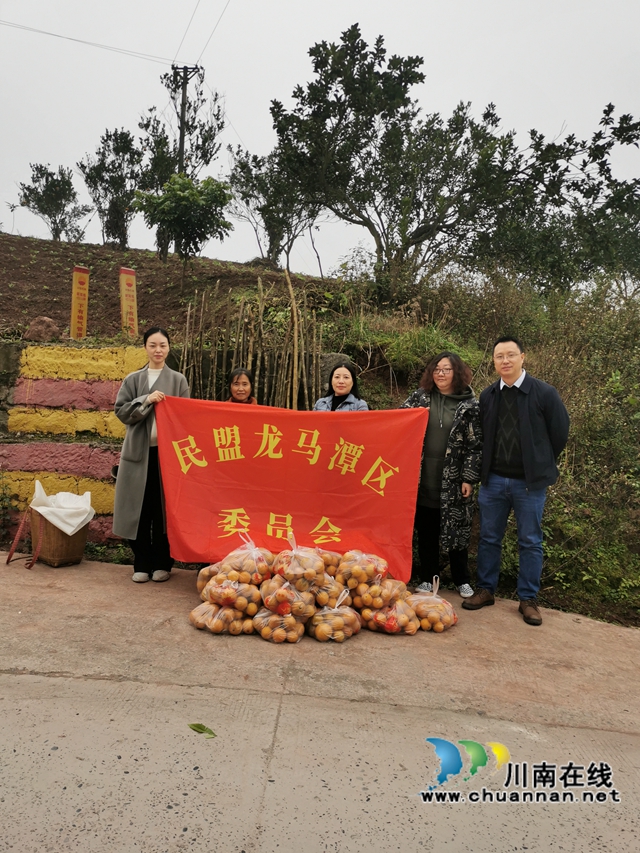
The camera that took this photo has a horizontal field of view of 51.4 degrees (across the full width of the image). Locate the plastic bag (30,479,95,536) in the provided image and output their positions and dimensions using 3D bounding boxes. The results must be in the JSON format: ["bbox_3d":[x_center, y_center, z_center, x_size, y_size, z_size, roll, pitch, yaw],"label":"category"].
[{"bbox_3d":[-1.811,0.577,4.680,0.400,0.370,0.350,1,1,-11],"label":"plastic bag"}]

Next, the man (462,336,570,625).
[{"bbox_3d":[1.241,0.308,4.180,0.560,1.720,0.400,1,1,20],"label":"man"}]

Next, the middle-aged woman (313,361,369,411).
[{"bbox_3d":[0.138,0.349,4.470,0.460,1.540,0.330,1,1,0],"label":"middle-aged woman"}]

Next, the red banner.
[{"bbox_3d":[-0.174,0.400,4.220,1.700,1.120,0.150,1,1,2],"label":"red banner"}]

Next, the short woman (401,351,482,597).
[{"bbox_3d":[0.820,0.286,4.420,0.500,1.590,0.380,1,1,14],"label":"short woman"}]

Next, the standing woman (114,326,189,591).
[{"bbox_3d":[-1.119,0.179,4.420,0.480,1.660,0.400,1,1,-6],"label":"standing woman"}]

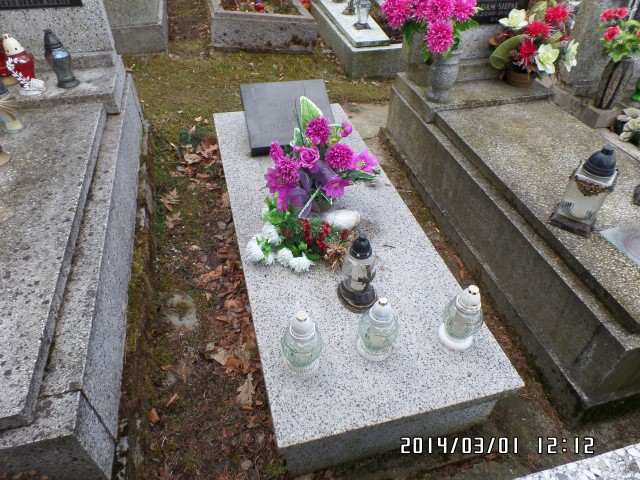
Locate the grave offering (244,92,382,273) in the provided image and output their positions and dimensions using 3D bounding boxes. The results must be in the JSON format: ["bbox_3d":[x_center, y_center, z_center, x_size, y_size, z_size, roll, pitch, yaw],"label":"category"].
[{"bbox_3d":[-0.023,-0.226,1.683,0.580,0.380,0.600,-9,44,-12],"label":"grave offering"}]

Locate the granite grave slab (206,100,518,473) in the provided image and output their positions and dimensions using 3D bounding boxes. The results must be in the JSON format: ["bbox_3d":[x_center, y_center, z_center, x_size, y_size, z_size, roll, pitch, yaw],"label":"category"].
[{"bbox_3d":[-0.001,-0.053,1.961,0.750,0.255,1.928,-9,44,-12],"label":"granite grave slab"}]

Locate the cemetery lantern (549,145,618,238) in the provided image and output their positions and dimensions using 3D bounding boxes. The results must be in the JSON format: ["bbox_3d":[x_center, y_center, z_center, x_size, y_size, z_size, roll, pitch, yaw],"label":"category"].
[{"bbox_3d":[0.959,-0.177,1.509,0.130,0.295,0.125,28,49,25],"label":"cemetery lantern"}]

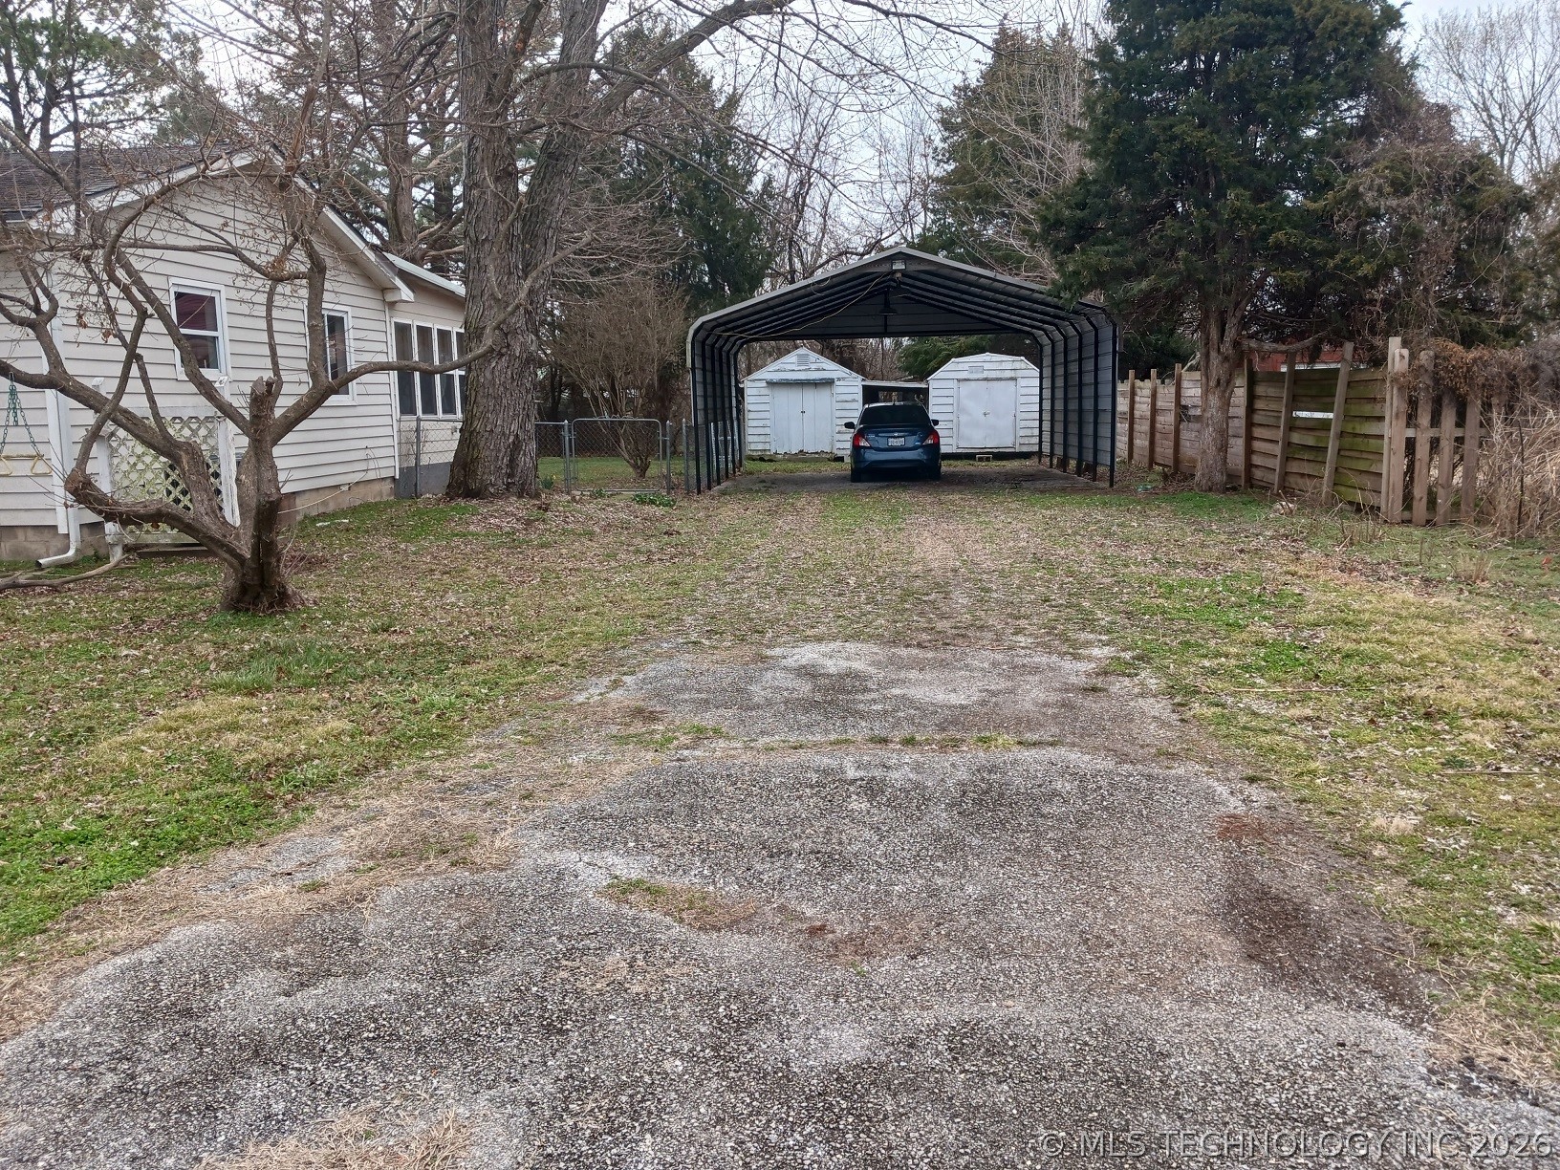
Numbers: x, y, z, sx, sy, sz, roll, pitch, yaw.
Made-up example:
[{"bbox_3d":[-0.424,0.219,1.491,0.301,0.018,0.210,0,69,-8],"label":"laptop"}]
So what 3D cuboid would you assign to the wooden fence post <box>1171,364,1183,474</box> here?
[{"bbox_3d":[7.605,-3.176,23.342,0.105,2.102,0.105,-1,9,3],"label":"wooden fence post"}]

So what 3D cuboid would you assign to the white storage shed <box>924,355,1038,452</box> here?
[{"bbox_3d":[5.133,-4.613,31.067,2.861,2.482,2.900,-1,9,3],"label":"white storage shed"}]

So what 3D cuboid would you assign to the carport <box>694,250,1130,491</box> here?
[{"bbox_3d":[2.282,-4.125,24.117,7.124,4.006,8.408,-1,9,3],"label":"carport"}]

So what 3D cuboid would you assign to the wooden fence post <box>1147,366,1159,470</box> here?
[{"bbox_3d":[7.675,-3.417,25.074,0.105,2.075,0.105,-1,9,3],"label":"wooden fence post"}]

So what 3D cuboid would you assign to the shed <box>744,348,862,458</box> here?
[{"bbox_3d":[0.711,-4.745,31.709,3.088,2.730,2.900,-1,9,3],"label":"shed"}]

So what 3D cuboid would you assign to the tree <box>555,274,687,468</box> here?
[{"bbox_3d":[-3.476,-4.481,26.368,2.900,4.327,2.800,-1,9,3],"label":"tree"}]

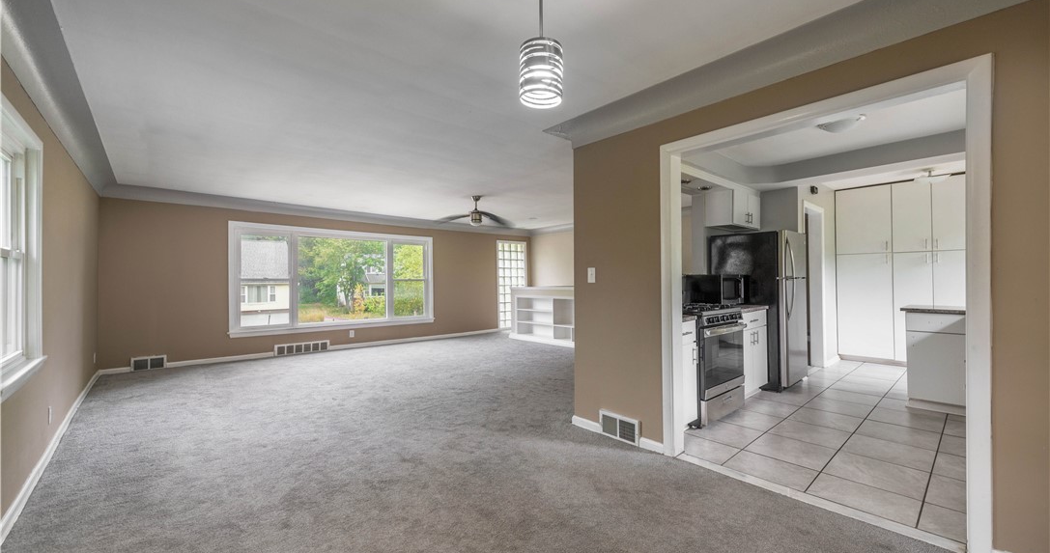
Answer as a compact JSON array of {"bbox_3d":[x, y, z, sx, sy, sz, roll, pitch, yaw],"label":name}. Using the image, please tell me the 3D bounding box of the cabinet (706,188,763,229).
[{"bbox_3d":[2.473,-0.763,4.816,0.830,0.385,0.295,0,-1,-42],"label":"cabinet"}]

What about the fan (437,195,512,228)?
[{"bbox_3d":[-0.718,-0.962,6.075,1.220,0.480,1.220,0,-1,-42],"label":"fan"}]

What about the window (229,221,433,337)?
[{"bbox_3d":[-3.187,0.056,7.290,3.460,1.750,0.120,0,-1,-42],"label":"window"}]

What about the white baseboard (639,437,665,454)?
[{"bbox_3d":[0.857,1.151,2.780,0.020,0.072,0.179,0,-1,-42],"label":"white baseboard"}]

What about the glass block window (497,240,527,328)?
[{"bbox_3d":[-0.327,0.202,9.767,0.914,2.050,0.110,0,-1,-42],"label":"glass block window"}]

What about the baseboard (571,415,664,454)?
[{"bbox_3d":[0.649,1.155,3.014,0.020,0.072,0.806,0,-1,-42],"label":"baseboard"}]

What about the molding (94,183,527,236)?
[{"bbox_3d":[-2.611,-1.082,7.664,7.439,0.175,0.150,0,-1,-42],"label":"molding"}]

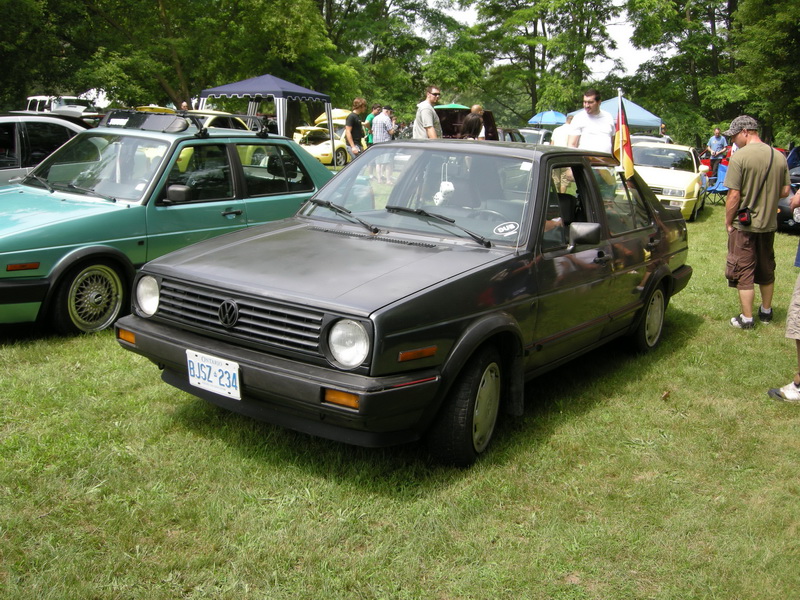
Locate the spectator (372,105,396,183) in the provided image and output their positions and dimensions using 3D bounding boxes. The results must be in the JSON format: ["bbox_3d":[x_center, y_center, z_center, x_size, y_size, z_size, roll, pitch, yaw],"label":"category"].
[{"bbox_3d":[-0.370,-3.603,19.271,0.520,1.750,0.420,12,15,41],"label":"spectator"}]

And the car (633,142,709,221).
[{"bbox_3d":[4.700,-2.200,15.200,1.680,1.310,4.050,7,13,22],"label":"car"}]

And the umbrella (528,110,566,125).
[{"bbox_3d":[6.464,-7.073,36.224,1.900,2.300,1.900,2,11,0],"label":"umbrella"}]

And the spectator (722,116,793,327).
[{"bbox_3d":[2.815,-0.642,6.611,0.530,1.700,0.380,-2,13,-18],"label":"spectator"}]

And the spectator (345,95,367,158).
[{"bbox_3d":[-0.792,-2.667,14.982,0.420,1.810,0.550,7,13,21],"label":"spectator"}]

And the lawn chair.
[{"bbox_3d":[7.053,-2.561,18.388,0.620,0.900,0.820,-8,15,-41],"label":"lawn chair"}]

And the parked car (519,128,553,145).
[{"bbox_3d":[5.316,-5.970,32.749,1.760,1.530,4.400,8,13,27],"label":"parked car"}]

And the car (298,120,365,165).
[{"bbox_3d":[-2.012,-4.816,25.333,1.780,1.360,4.300,7,12,24],"label":"car"}]

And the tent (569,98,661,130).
[{"bbox_3d":[7.331,-5.761,28.742,3.050,2.660,3.050,5,13,13],"label":"tent"}]

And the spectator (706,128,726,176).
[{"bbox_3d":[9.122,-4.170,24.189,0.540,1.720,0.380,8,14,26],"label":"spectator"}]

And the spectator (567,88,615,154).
[{"bbox_3d":[1.700,-0.992,7.700,0.580,1.820,0.360,7,13,20],"label":"spectator"}]

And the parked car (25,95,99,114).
[{"bbox_3d":[-11.691,-6.039,28.650,1.820,1.760,4.500,-7,15,-36],"label":"parked car"}]

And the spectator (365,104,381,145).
[{"bbox_3d":[-0.622,-3.747,20.067,0.380,1.780,0.520,9,14,29],"label":"spectator"}]

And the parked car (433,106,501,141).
[{"bbox_3d":[1.449,-2.964,17.354,1.680,1.560,4.000,4,12,10],"label":"parked car"}]

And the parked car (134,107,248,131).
[{"bbox_3d":[-4.495,-3.544,18.949,1.740,1.530,4.100,7,12,20],"label":"parked car"}]

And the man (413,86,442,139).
[{"bbox_3d":[0.362,-2.103,11.880,0.400,1.850,0.550,4,11,6],"label":"man"}]

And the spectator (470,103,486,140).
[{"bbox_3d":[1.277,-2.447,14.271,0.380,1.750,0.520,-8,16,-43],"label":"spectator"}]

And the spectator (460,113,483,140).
[{"bbox_3d":[1.012,-1.903,12.158,0.460,1.620,0.360,6,12,19],"label":"spectator"}]

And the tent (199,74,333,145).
[{"bbox_3d":[-3.608,-4.883,22.742,2.850,2.480,2.850,7,12,22],"label":"tent"}]

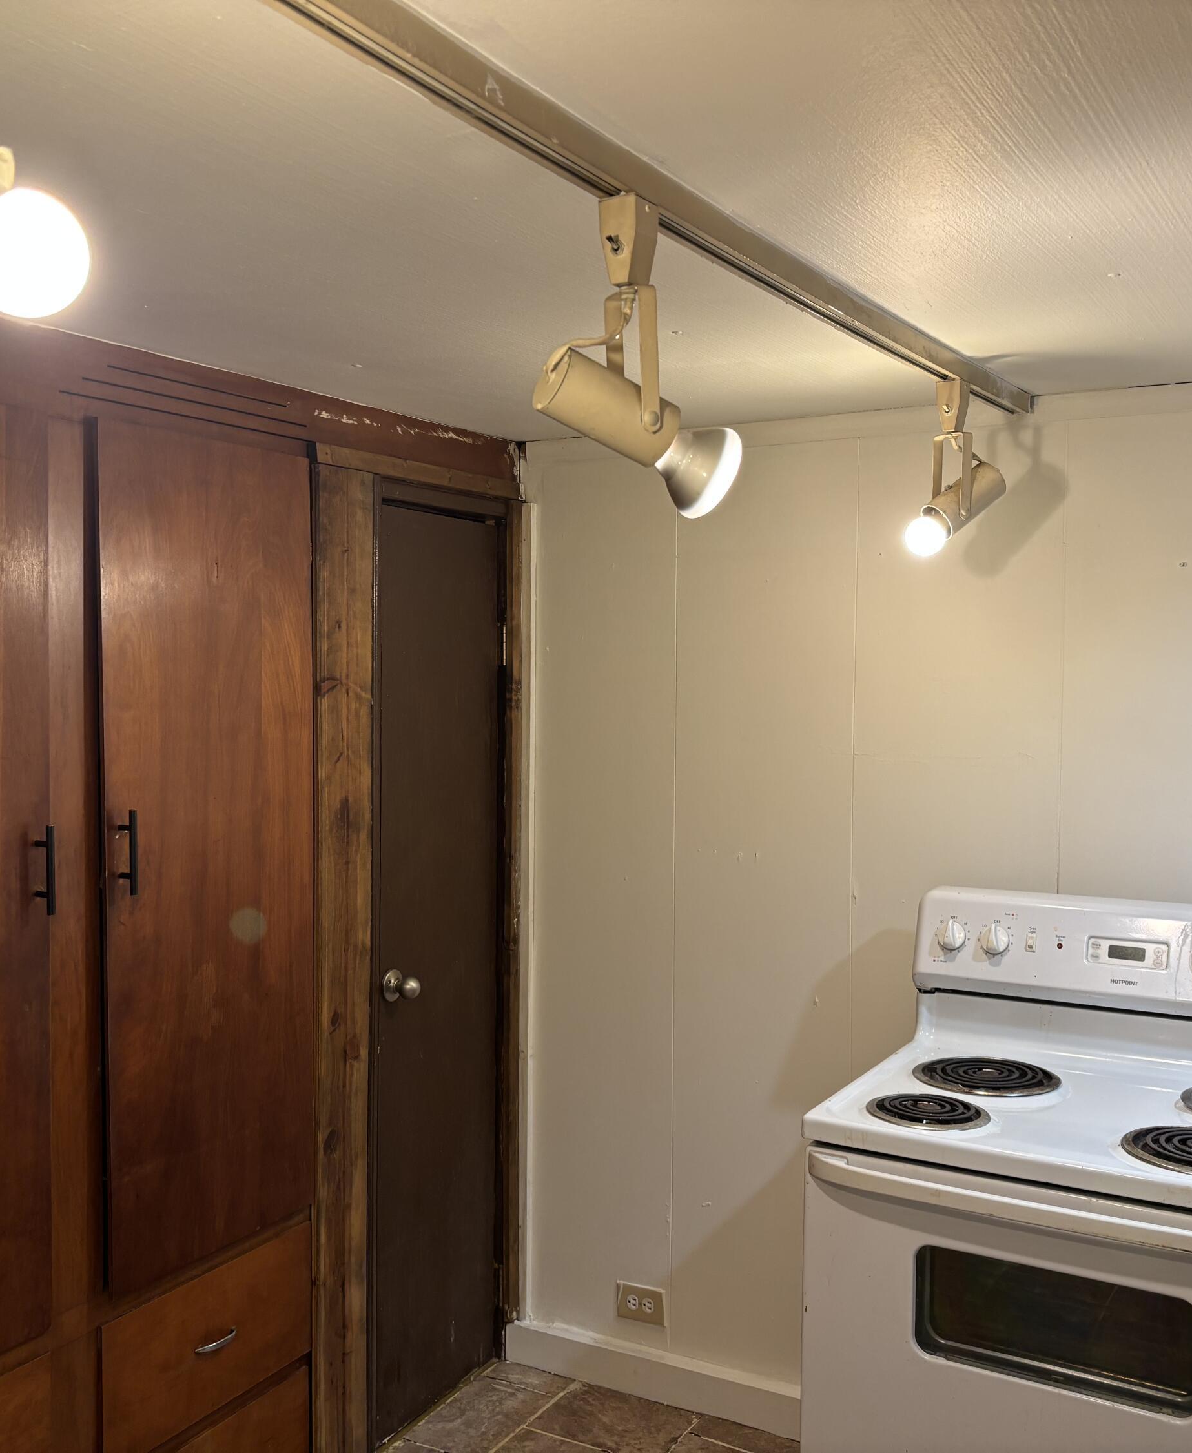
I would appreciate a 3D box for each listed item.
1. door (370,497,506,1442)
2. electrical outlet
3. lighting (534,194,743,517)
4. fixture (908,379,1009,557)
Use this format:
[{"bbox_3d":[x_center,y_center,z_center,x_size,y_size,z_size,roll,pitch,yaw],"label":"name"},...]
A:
[{"bbox_3d":[-0.361,0.509,3.146,0.040,1.940,0.480,2,3,31],"label":"door"},{"bbox_3d":[0.101,1.276,3.211,0.120,0.076,0.008,2,3,31],"label":"electrical outlet"},{"bbox_3d":[0.039,-0.373,1.459,0.215,0.300,0.100,-1,3,-30],"label":"lighting"},{"bbox_3d":[0.601,-0.428,2.431,0.190,0.295,0.090,0,2,-17],"label":"fixture"}]

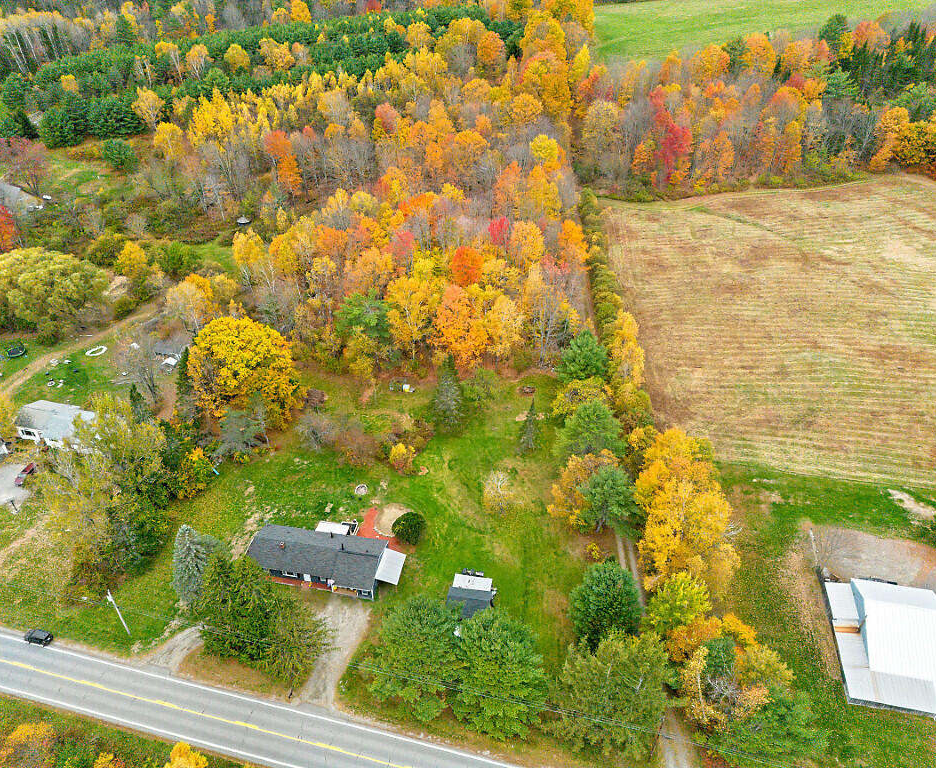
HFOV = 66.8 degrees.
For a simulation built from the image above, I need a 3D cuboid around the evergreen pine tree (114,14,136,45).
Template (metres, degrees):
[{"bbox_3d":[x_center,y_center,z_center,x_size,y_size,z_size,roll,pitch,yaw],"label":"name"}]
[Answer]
[{"bbox_3d":[-216.232,-221.154,447.151,10.500,17.000,10.500,0,36,0],"label":"evergreen pine tree"}]

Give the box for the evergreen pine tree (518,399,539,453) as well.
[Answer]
[{"bbox_3d":[12.665,7.988,141.351,4.000,12.400,4.000,0,36,0],"label":"evergreen pine tree"}]

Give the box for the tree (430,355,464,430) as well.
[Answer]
[{"bbox_3d":[-3.940,1.200,143.300,6.400,17.000,6.400,0,38,0],"label":"tree"}]

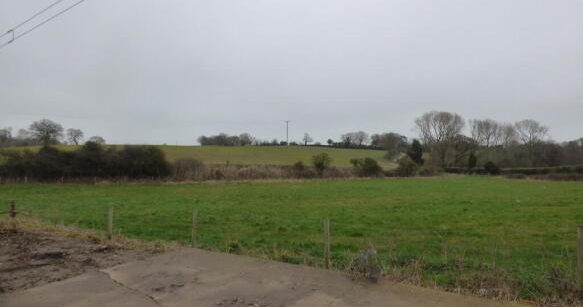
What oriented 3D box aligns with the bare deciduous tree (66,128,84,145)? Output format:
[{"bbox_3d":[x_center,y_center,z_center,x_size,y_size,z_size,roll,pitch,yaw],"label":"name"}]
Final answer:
[{"bbox_3d":[-99.410,-7.820,155.000,8.280,8.280,7.870,0,-1,0],"label":"bare deciduous tree"}]

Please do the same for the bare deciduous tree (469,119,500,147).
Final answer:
[{"bbox_3d":[69.910,-3.440,122.000,11.590,17.750,11.010,0,-1,0],"label":"bare deciduous tree"}]

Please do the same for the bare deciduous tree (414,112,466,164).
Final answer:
[{"bbox_3d":[47.460,-4.490,108.000,16.030,17.960,14.430,0,-1,0],"label":"bare deciduous tree"}]

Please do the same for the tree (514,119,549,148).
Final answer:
[{"bbox_3d":[88.360,-3.500,124.000,12.520,18.040,11.890,0,-1,0],"label":"tree"}]

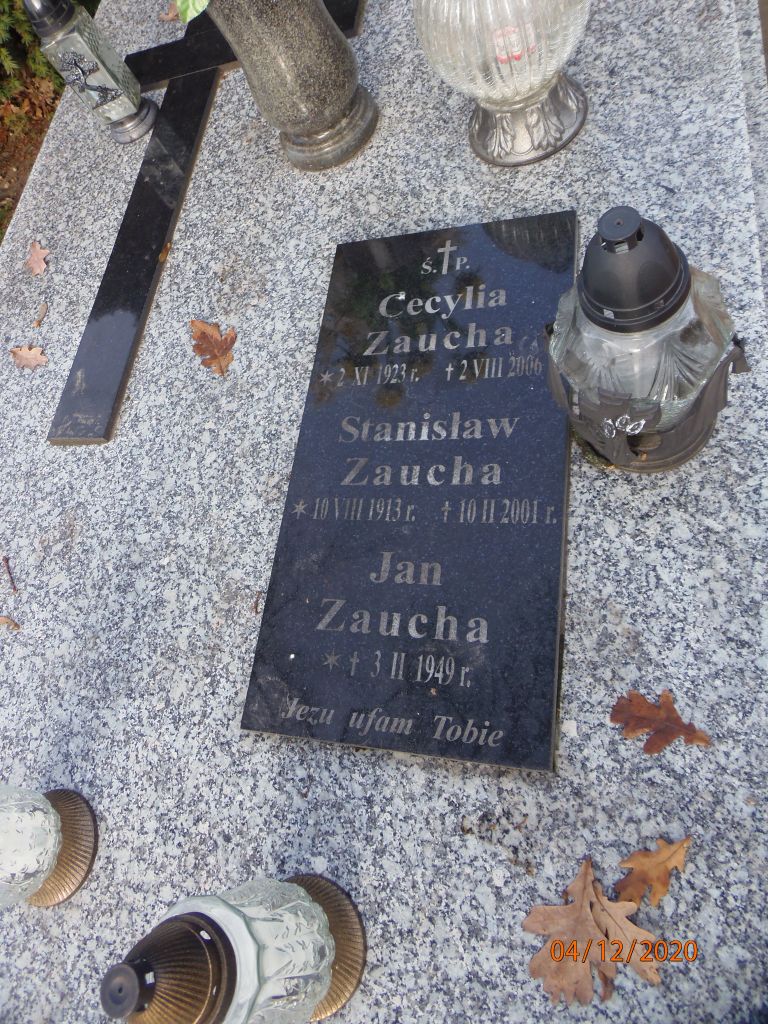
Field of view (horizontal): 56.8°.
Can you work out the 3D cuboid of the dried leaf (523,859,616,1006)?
[{"bbox_3d":[0.140,0.326,0.549,0.065,0.020,0.095,-17,62,13],"label":"dried leaf"}]

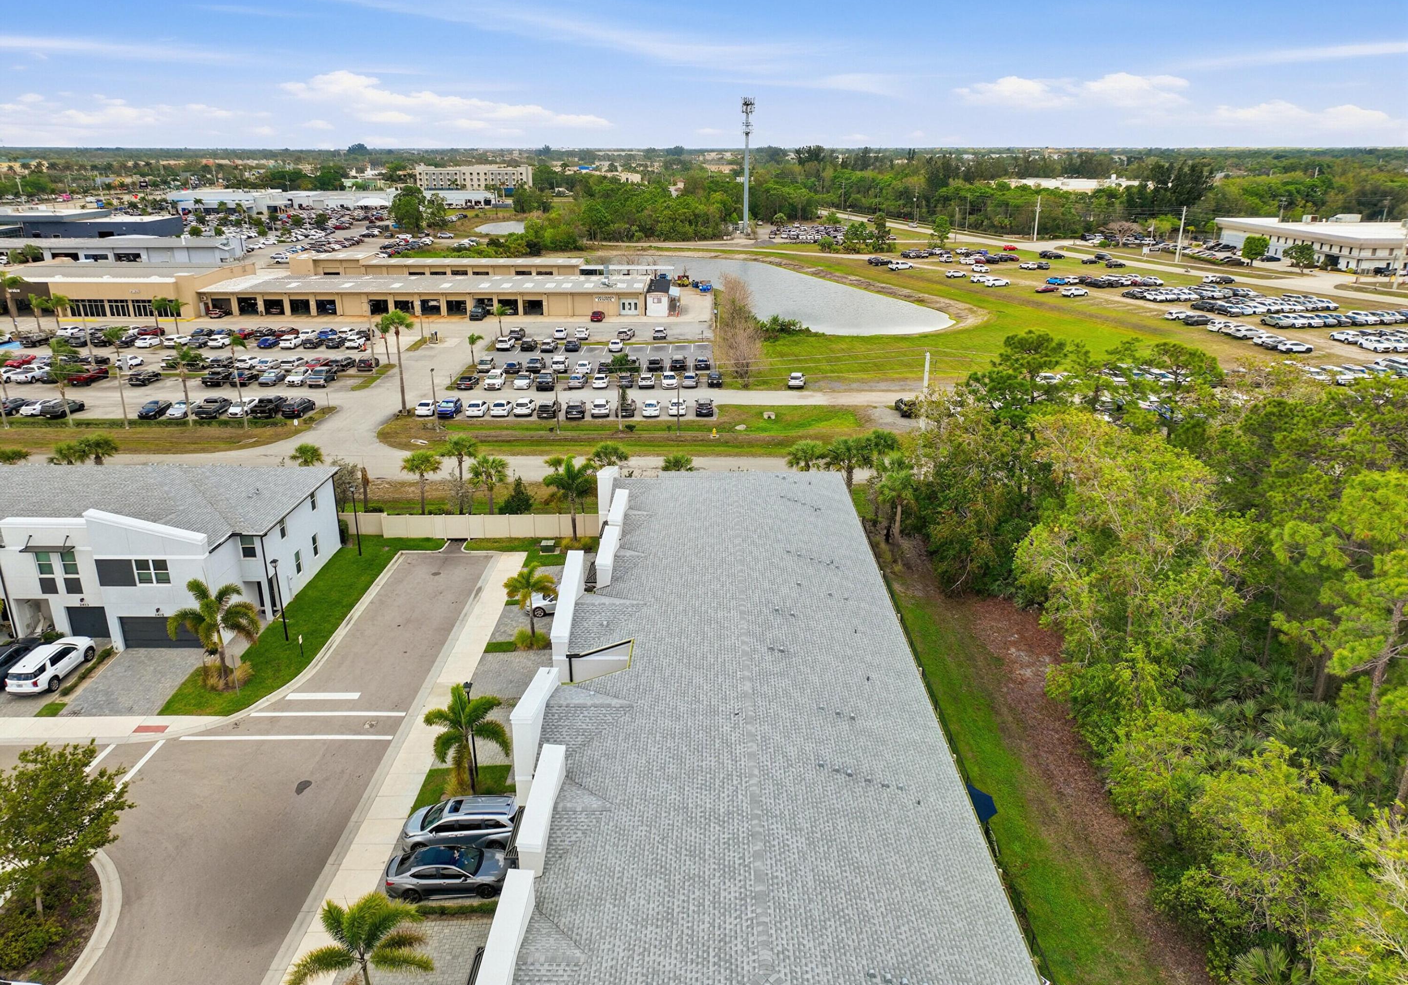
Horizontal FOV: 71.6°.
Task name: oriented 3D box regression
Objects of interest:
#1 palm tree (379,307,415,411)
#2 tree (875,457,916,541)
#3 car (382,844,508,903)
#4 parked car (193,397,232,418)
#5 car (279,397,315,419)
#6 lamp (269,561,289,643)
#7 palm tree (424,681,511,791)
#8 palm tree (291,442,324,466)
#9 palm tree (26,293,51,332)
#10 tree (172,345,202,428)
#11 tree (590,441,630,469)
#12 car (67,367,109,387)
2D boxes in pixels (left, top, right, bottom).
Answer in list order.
[{"bbox_3d":[-31.643,-13.646,102.886,2.957,11.160,2.957,-6,20,-16],"label":"palm tree"},{"bbox_3d":[13.750,0.644,69.499,2.800,6.400,2.800,0,19,0],"label":"tree"},{"bbox_3d":[-9.586,14.302,37.010,4.880,1.445,1.840,-1,20,-3],"label":"car"},{"bbox_3d":[-52.250,-9.202,104.207,2.020,1.900,5.800,-2,20,-5],"label":"parked car"},{"bbox_3d":[-43.771,-9.345,105.497,1.870,1.700,4.700,1,20,2],"label":"car"},{"bbox_3d":[-24.200,6.196,55.764,0.550,5.100,0.550,0,19,0],"label":"lamp"},{"bbox_3d":[-10.144,10.754,41.987,3.455,5.738,3.455,-5,20,-15],"label":"palm tree"},{"bbox_3d":[-29.646,-0.708,73.569,2.600,6.303,2.600,-8,21,-22],"label":"palm tree"},{"bbox_3d":[-101.837,-27.429,149.835,3.800,6.060,3.800,0,20,0],"label":"palm tree"},{"bbox_3d":[-51.846,-10.927,98.957,3.009,8.653,2.799,-10,22,-26],"label":"tree"},{"bbox_3d":[-7.016,-0.804,73.479,2.950,6.266,2.950,0,20,0],"label":"tree"},{"bbox_3d":[-75.036,-14.245,119.049,1.950,1.850,5.600,-1,20,-2],"label":"car"}]

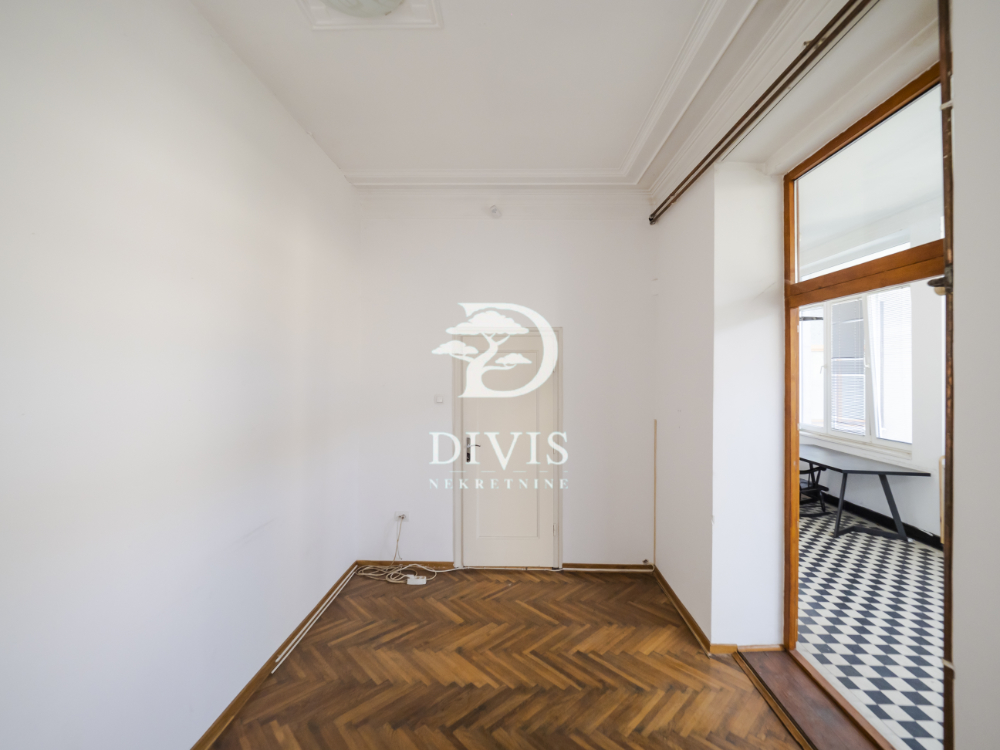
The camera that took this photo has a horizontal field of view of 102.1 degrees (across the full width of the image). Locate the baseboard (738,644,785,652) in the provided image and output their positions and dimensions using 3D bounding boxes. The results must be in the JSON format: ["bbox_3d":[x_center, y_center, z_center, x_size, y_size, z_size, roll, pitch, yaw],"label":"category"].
[{"bbox_3d":[1.632,1.707,2.534,0.295,0.040,0.020,1,0,-2],"label":"baseboard"}]

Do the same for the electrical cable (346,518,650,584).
[{"bbox_3d":[0.048,1.476,3.425,2.585,0.465,0.302,1,0,1],"label":"electrical cable"}]

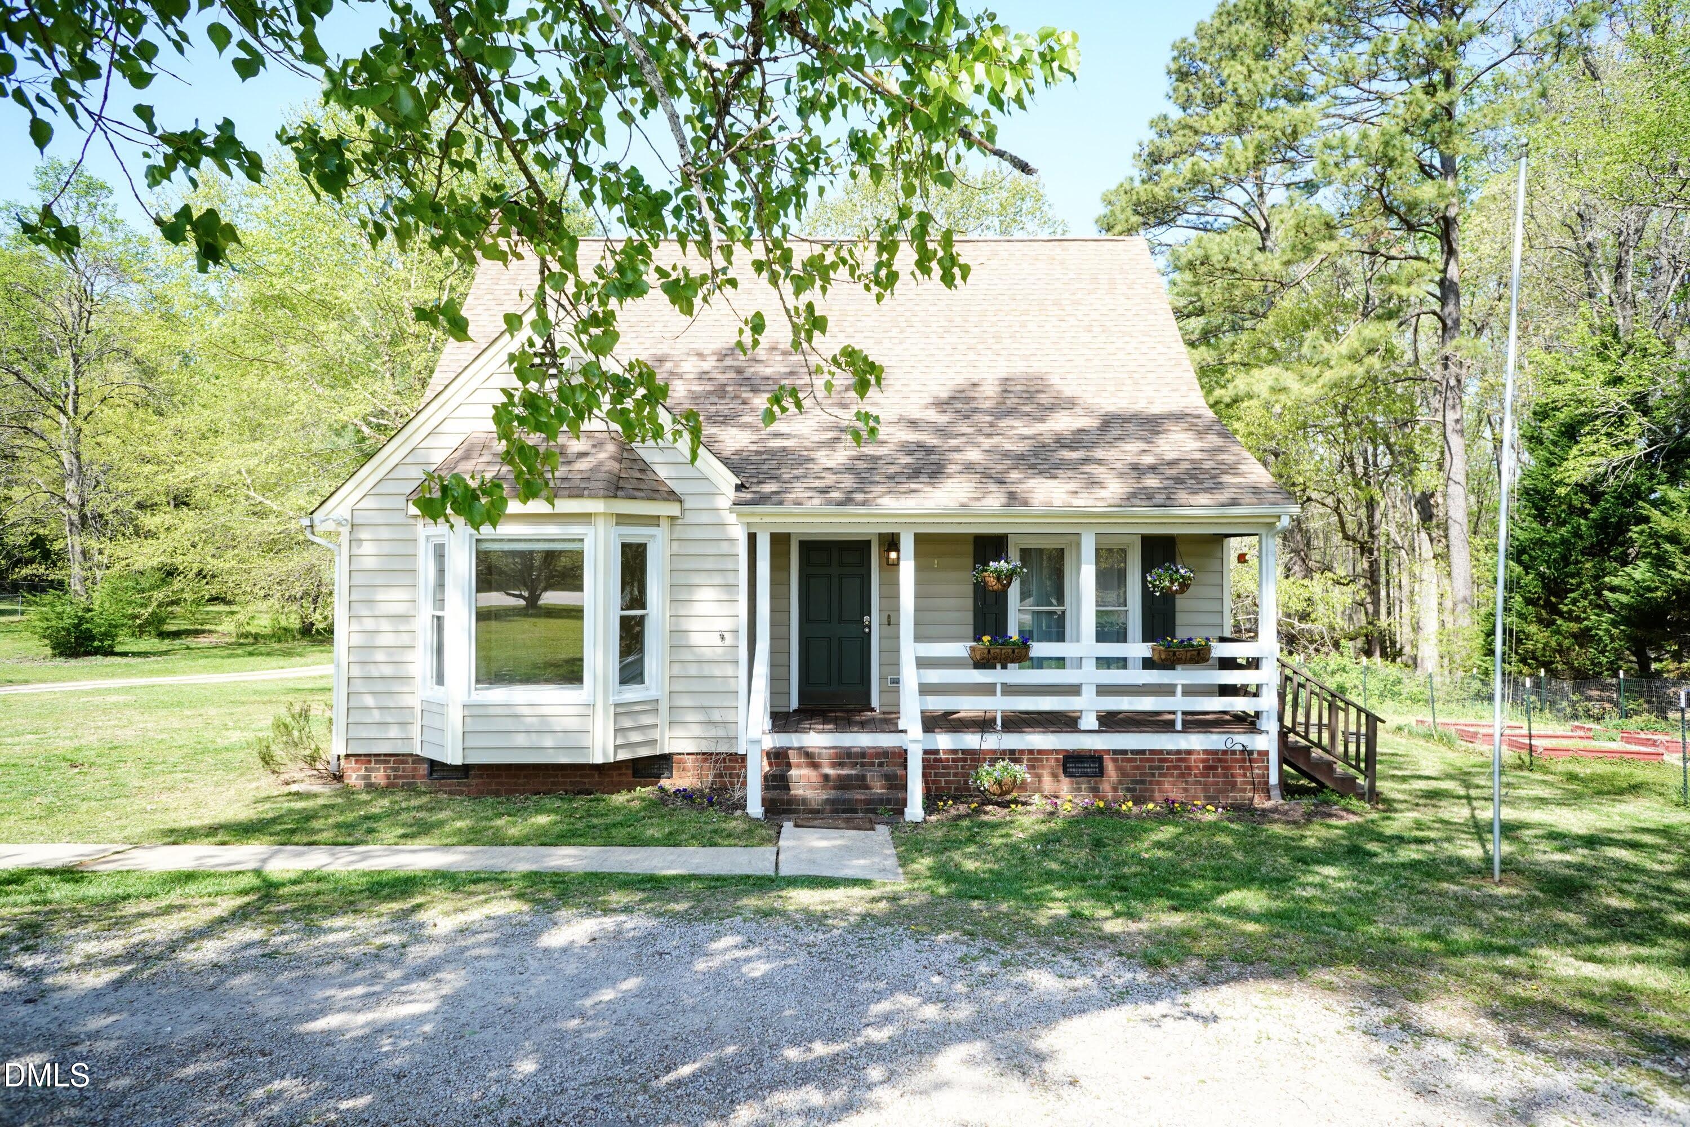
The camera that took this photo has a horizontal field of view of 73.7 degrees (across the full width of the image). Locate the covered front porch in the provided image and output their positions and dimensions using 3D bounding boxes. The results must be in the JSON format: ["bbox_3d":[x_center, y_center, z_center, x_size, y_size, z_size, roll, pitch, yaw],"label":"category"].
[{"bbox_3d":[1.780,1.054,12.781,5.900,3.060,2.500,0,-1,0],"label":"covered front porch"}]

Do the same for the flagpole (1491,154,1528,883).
[{"bbox_3d":[5.233,-0.402,8.855,0.060,5.810,0.060,3,-1,0],"label":"flagpole"}]

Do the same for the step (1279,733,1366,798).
[{"bbox_3d":[5.240,2.263,12.678,1.120,0.720,1.020,0,-1,0],"label":"step"}]

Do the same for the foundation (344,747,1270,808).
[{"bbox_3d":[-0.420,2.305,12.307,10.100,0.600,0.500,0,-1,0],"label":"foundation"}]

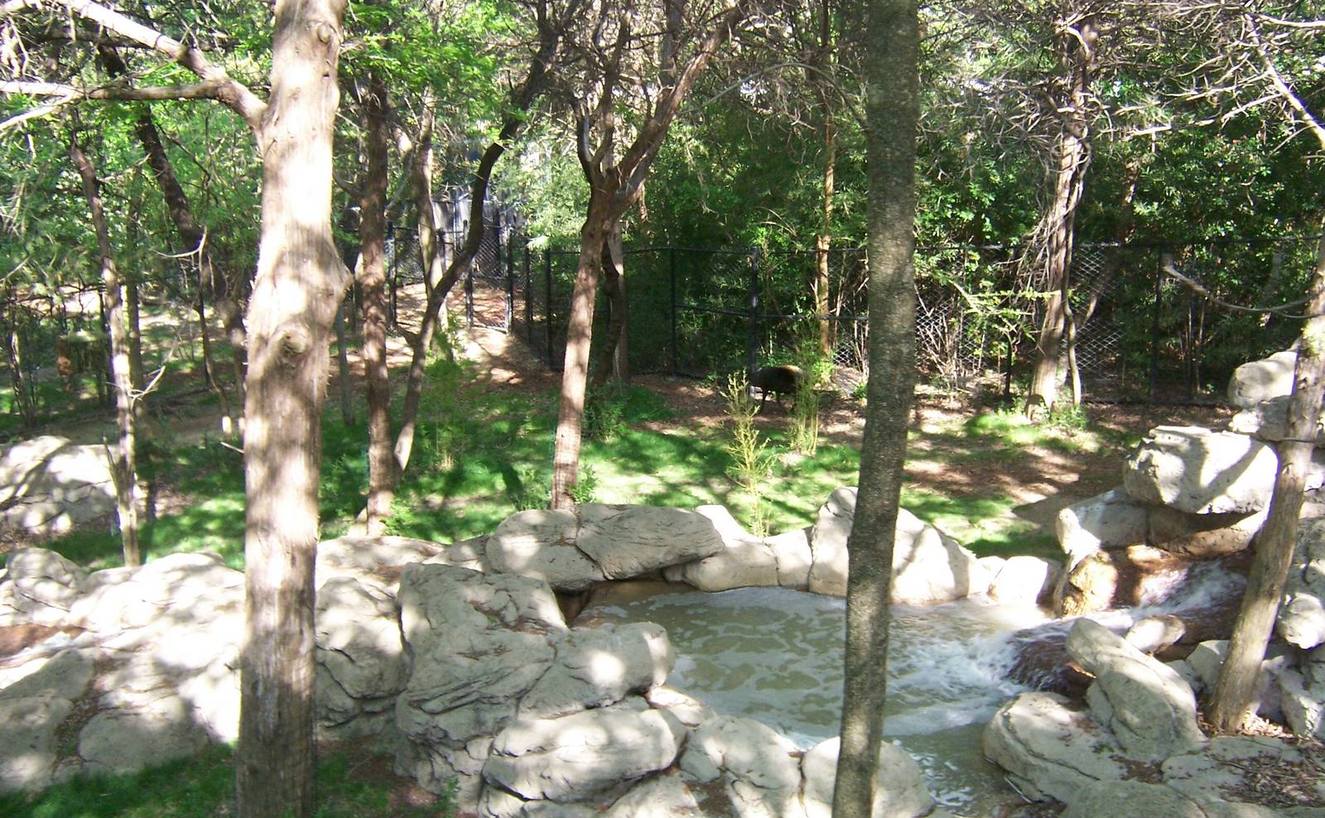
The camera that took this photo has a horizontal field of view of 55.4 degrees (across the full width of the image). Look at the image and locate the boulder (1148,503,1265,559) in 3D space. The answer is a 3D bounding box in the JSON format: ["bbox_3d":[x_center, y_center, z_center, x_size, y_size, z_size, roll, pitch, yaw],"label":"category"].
[{"bbox_3d":[4.806,1.065,11.200,1.100,0.500,0.750,4,10,24],"label":"boulder"}]

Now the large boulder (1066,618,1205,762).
[{"bbox_3d":[2.455,1.466,6.562,0.546,0.504,0.735,-2,9,-15],"label":"large boulder"}]

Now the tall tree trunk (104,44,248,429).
[{"bbox_3d":[-5.403,-1.863,14.043,1.418,4.254,0.630,0,8,0],"label":"tall tree trunk"}]

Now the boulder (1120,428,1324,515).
[{"bbox_3d":[4.247,0.487,9.660,1.312,0.578,0.945,0,8,0],"label":"boulder"}]

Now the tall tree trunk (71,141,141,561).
[{"bbox_3d":[-3.682,-0.341,8.359,0.410,2.882,0.315,0,8,0],"label":"tall tree trunk"}]

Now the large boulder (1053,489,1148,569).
[{"bbox_3d":[3.215,0.882,9.240,0.598,0.504,0.683,0,8,0],"label":"large boulder"}]

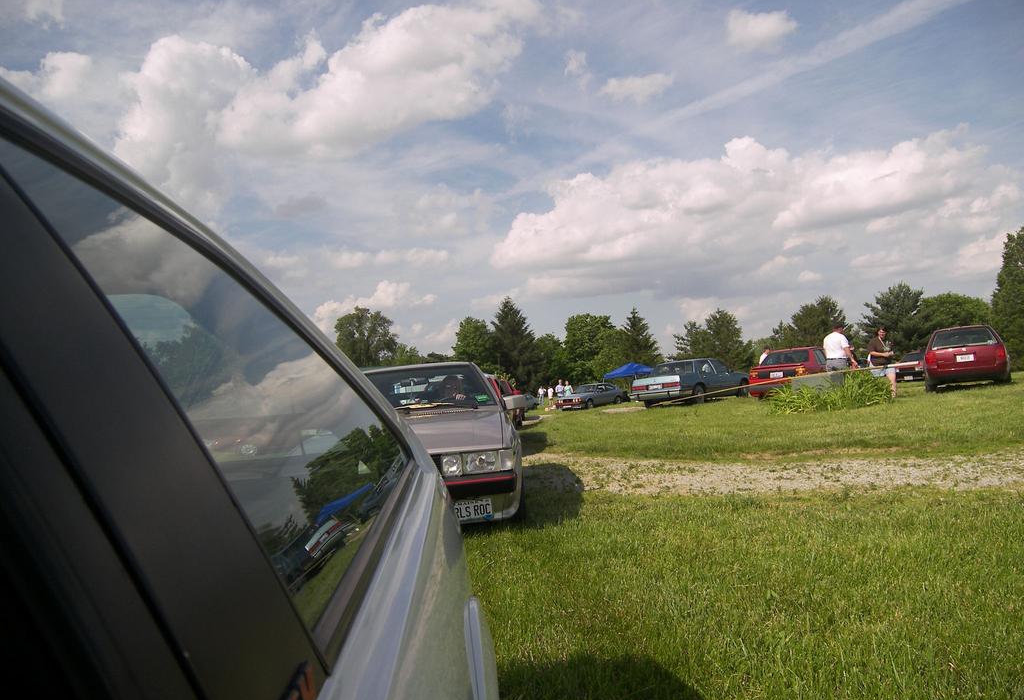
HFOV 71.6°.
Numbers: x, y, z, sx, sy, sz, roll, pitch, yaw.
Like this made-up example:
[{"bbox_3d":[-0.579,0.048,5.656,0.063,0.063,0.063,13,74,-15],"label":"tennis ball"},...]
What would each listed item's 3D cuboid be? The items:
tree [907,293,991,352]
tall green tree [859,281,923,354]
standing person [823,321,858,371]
[{"bbox_3d":[35.949,-1.734,57.854,6.200,5.800,5.600,-6,-3,0],"label":"tree"},{"bbox_3d":[32.079,-2.278,59.805,5.600,7.235,5.600,-6,-3,0],"label":"tall green tree"},{"bbox_3d":[7.650,0.309,16.352,0.450,1.784,0.580,-3,-4,-42],"label":"standing person"}]

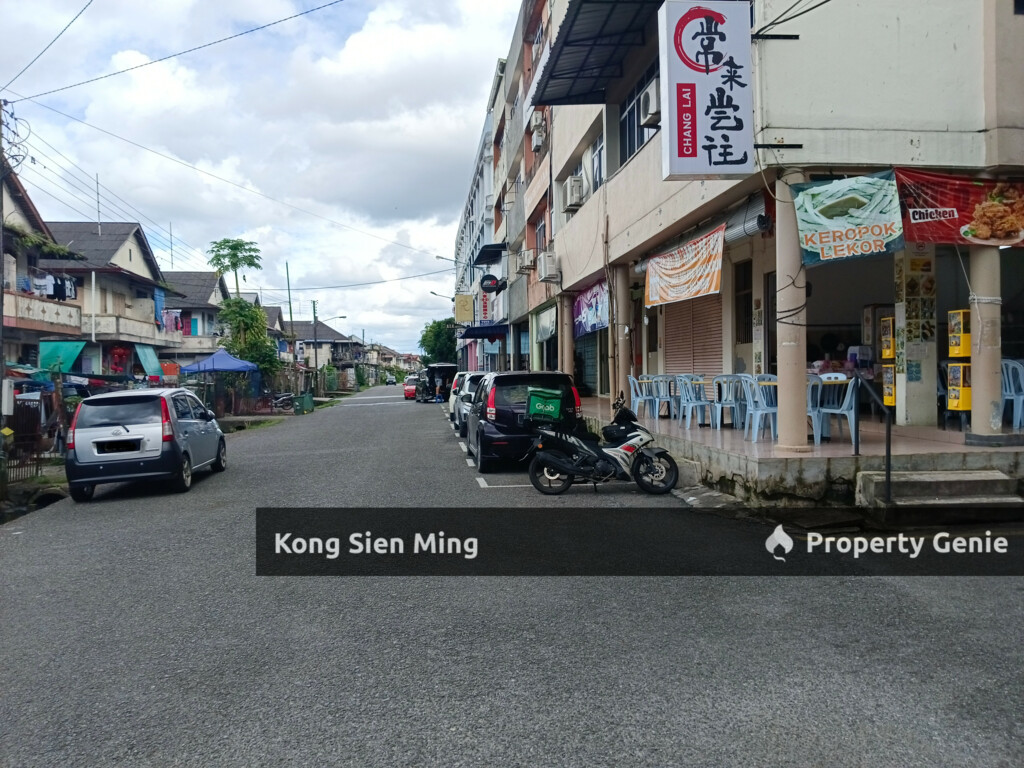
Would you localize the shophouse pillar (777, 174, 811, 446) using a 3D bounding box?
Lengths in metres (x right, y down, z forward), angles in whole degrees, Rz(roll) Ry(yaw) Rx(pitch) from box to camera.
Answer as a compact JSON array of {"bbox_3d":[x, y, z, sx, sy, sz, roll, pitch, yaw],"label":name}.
[{"bbox_3d":[3.163,-0.838,8.310,0.390,3.170,0.390,-1,1,-6],"label":"shophouse pillar"}]

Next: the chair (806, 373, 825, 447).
[{"bbox_3d":[3.602,0.317,9.200,0.470,0.880,0.500,0,1,9],"label":"chair"}]

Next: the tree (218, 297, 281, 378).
[{"bbox_3d":[-12.069,-1.269,34.000,2.800,5.200,2.800,-1,1,-7],"label":"tree"}]

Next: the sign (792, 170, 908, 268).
[{"bbox_3d":[3.782,-1.865,8.306,1.230,0.930,0.060,-9,2,-6],"label":"sign"}]

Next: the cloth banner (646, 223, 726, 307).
[{"bbox_3d":[2.748,-1.832,12.150,0.100,0.980,3.570,-1,2,-7],"label":"cloth banner"}]

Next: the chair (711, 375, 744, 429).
[{"bbox_3d":[3.442,0.293,11.816,0.450,0.860,0.500,-1,1,3],"label":"chair"}]

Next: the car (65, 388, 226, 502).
[{"bbox_3d":[-5.580,0.815,11.650,1.500,1.530,3.580,-3,1,-10],"label":"car"}]

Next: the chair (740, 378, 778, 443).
[{"bbox_3d":[3.201,0.313,9.450,0.520,0.840,0.440,-1,1,-8],"label":"chair"}]

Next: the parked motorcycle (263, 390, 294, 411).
[{"bbox_3d":[-12.298,0.872,38.700,1.900,1.050,0.700,-1,1,-10],"label":"parked motorcycle"}]

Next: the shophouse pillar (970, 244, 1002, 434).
[{"bbox_3d":[5.807,-0.894,9.050,0.320,3.060,0.320,-1,1,-7],"label":"shophouse pillar"}]

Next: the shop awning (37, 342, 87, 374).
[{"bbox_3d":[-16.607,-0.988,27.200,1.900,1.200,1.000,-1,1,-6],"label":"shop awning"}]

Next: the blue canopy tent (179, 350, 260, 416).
[{"bbox_3d":[-14.221,-0.143,36.200,3.000,3.100,3.000,-1,1,-12],"label":"blue canopy tent"}]

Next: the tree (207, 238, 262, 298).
[{"bbox_3d":[-13.094,-2.743,35.095,2.650,8.300,2.650,-1,1,-7],"label":"tree"}]

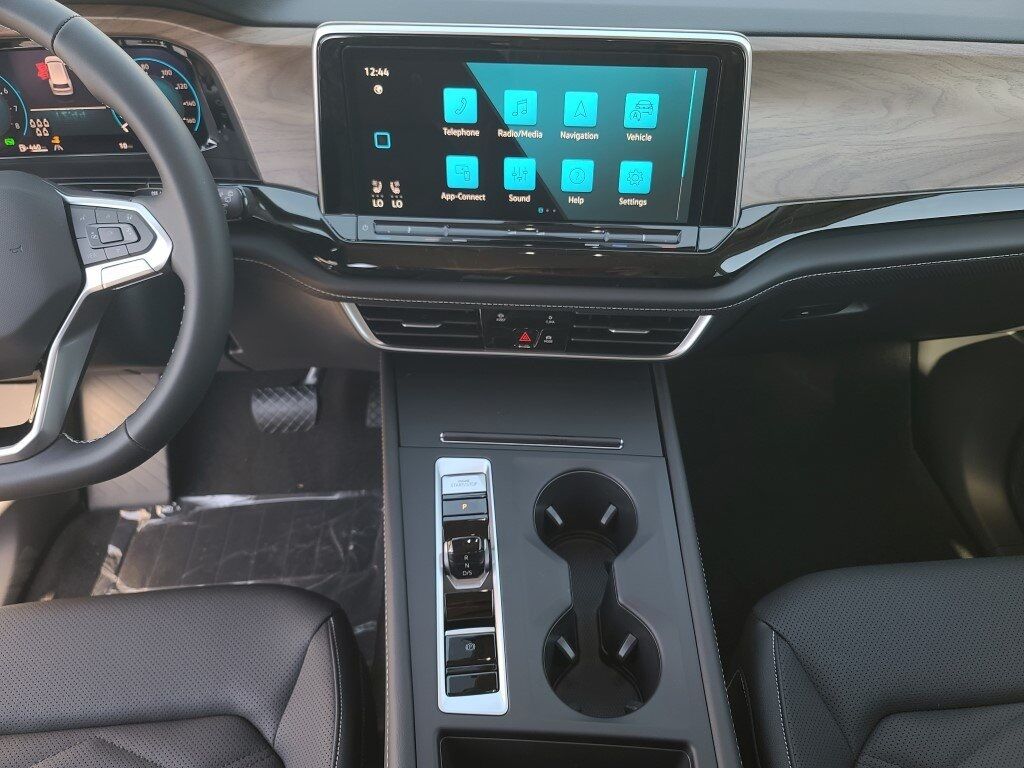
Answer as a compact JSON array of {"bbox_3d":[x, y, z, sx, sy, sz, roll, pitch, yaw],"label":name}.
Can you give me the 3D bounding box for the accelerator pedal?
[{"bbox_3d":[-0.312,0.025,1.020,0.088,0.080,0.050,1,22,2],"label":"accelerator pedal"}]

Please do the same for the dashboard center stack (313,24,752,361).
[{"bbox_3d":[0.018,-0.156,0.642,0.330,0.275,0.115,1,37,2],"label":"dashboard center stack"}]

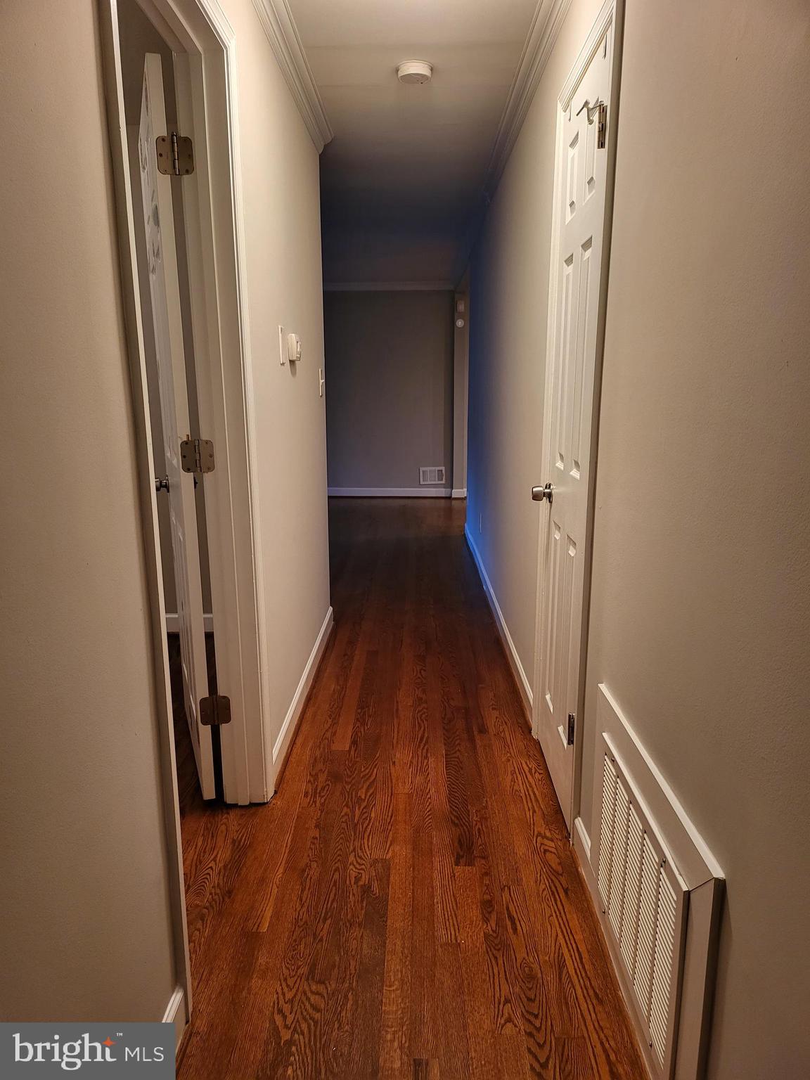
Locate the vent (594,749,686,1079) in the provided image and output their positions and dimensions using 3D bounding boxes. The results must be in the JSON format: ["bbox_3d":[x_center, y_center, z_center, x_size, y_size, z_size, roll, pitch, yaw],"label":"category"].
[{"bbox_3d":[0.458,0.706,1.504,0.014,0.405,0.540,0,12,1],"label":"vent"}]

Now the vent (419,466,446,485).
[{"bbox_3d":[0.313,-0.720,8.418,0.283,0.200,0.018,0,12,1],"label":"vent"}]

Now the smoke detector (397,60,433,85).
[{"bbox_3d":[0.039,-1.765,2.842,0.141,0.048,0.141,0,12,1],"label":"smoke detector"}]

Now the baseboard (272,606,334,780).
[{"bbox_3d":[-0.408,0.565,3.191,0.018,0.095,1.640,0,12,1],"label":"baseboard"}]

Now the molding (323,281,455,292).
[{"bbox_3d":[-0.173,-2.710,7.977,1.450,0.108,0.085,0,12,1],"label":"molding"}]

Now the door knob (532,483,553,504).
[{"bbox_3d":[0.442,-0.151,2.419,0.066,0.068,0.066,0,12,1],"label":"door knob"}]

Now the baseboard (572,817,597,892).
[{"bbox_3d":[0.474,0.819,1.960,0.018,0.095,0.190,0,12,1],"label":"baseboard"}]

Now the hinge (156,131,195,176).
[{"bbox_3d":[-0.585,-0.981,1.905,0.095,0.102,0.018,0,12,1],"label":"hinge"}]

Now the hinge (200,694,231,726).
[{"bbox_3d":[-0.561,0.508,2.217,0.095,0.099,0.018,0,12,1],"label":"hinge"}]

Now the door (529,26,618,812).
[{"bbox_3d":[0.486,-0.221,2.181,0.037,2.020,0.560,0,12,1],"label":"door"}]

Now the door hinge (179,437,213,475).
[{"bbox_3d":[-0.572,-0.230,2.062,0.095,0.100,0.018,0,12,1],"label":"door hinge"}]

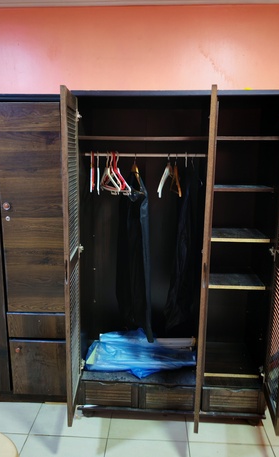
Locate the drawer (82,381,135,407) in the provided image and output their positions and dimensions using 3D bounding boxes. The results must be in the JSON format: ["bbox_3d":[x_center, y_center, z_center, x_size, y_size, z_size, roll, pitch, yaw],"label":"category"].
[{"bbox_3d":[-0.180,1.023,2.486,0.365,0.170,0.420,1,11,2],"label":"drawer"}]

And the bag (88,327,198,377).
[{"bbox_3d":[0.019,0.850,2.484,0.730,0.155,0.380,1,11,2],"label":"bag"}]

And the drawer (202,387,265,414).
[{"bbox_3d":[0.603,1.040,2.452,0.375,0.170,0.420,1,11,2],"label":"drawer"}]

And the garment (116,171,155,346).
[{"bbox_3d":[-0.037,0.152,2.339,0.110,1.070,0.430,-5,12,-28],"label":"garment"}]

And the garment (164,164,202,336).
[{"bbox_3d":[0.278,0.128,2.324,0.170,1.060,0.420,-1,11,-7],"label":"garment"}]

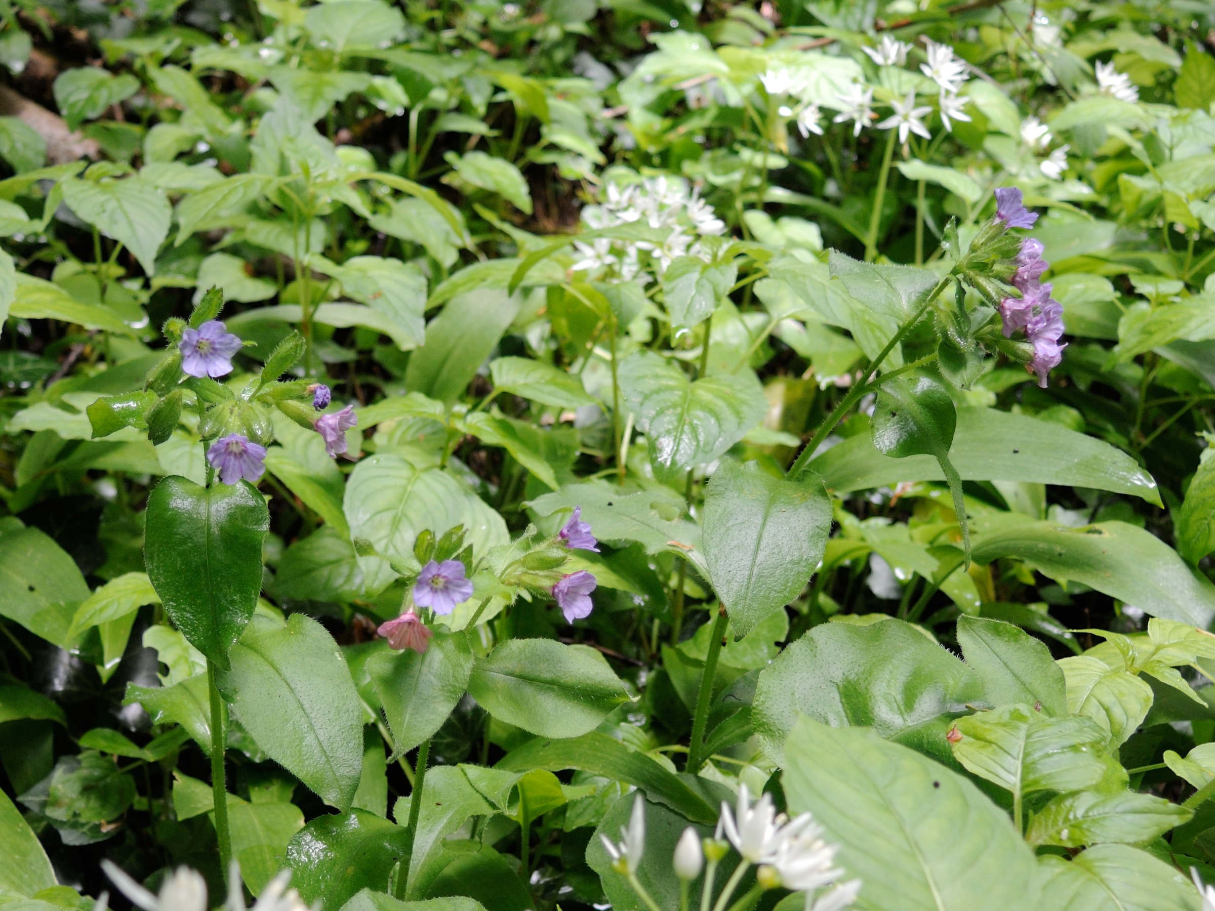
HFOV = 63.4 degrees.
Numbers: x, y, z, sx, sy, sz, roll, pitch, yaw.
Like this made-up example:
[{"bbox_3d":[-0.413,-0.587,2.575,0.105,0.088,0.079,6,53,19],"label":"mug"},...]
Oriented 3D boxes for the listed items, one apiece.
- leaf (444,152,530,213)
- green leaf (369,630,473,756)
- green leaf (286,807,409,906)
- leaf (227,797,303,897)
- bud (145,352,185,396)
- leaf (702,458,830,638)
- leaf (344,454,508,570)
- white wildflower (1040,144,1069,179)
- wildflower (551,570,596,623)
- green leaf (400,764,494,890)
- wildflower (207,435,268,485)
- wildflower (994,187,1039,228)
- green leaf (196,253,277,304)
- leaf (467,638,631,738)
[{"bbox_3d":[-0.058,-0.133,0.480,0.048,0.014,0.024,32,44,18],"label":"leaf"},{"bbox_3d":[-0.059,0.069,0.292,0.030,0.009,0.040,20,63,7],"label":"green leaf"},{"bbox_3d":[-0.079,0.123,0.303,0.035,0.013,0.032,-16,44,-18],"label":"green leaf"},{"bbox_3d":[-0.129,0.147,0.370,0.031,0.012,0.042,-9,51,-12],"label":"leaf"},{"bbox_3d":[-0.128,-0.024,0.283,0.007,0.015,0.007,44,12,0],"label":"bud"},{"bbox_3d":[0.047,0.028,0.292,0.036,0.051,0.012,15,6,1],"label":"leaf"},{"bbox_3d":[-0.066,0.024,0.358,0.061,0.013,0.051,15,58,2],"label":"leaf"},{"bbox_3d":[0.214,-0.140,0.470,0.015,0.015,0.014,1,24,-12],"label":"white wildflower"},{"bbox_3d":[-0.009,0.039,0.272,0.012,0.014,0.013,-10,7,38],"label":"wildflower"},{"bbox_3d":[-0.045,0.106,0.280,0.026,0.035,0.018,9,18,-9],"label":"green leaf"},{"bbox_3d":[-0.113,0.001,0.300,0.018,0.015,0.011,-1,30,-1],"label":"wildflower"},{"bbox_3d":[0.133,-0.081,0.320,0.010,0.016,0.016,-38,39,-6],"label":"wildflower"},{"bbox_3d":[-0.158,-0.076,0.420,0.034,0.009,0.023,18,44,12],"label":"green leaf"},{"bbox_3d":[-0.018,0.070,0.299,0.051,0.010,0.029,11,58,1],"label":"leaf"}]

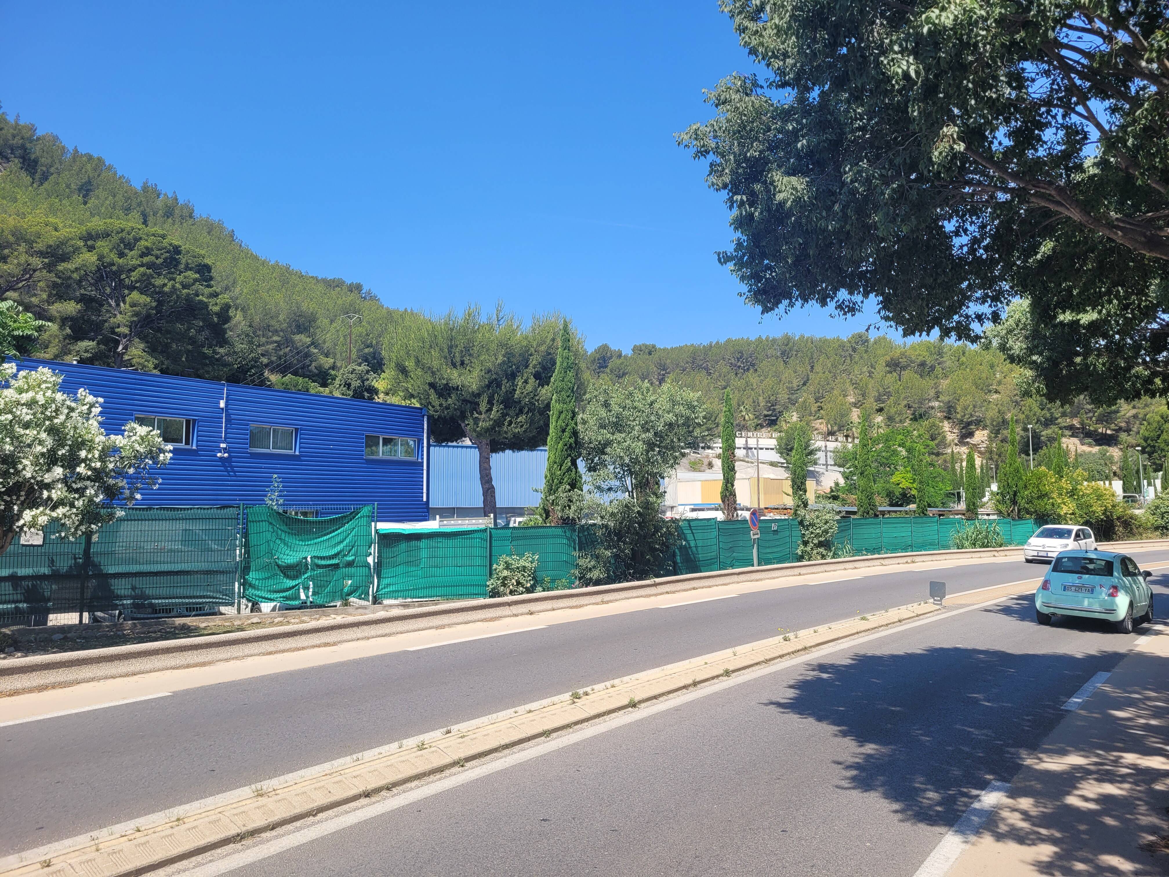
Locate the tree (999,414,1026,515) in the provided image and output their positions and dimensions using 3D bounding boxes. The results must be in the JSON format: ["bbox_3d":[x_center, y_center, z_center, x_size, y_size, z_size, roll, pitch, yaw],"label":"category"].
[{"bbox_3d":[23.188,2.283,47.598,1.450,7.125,1.400,-3,-5,26],"label":"tree"}]

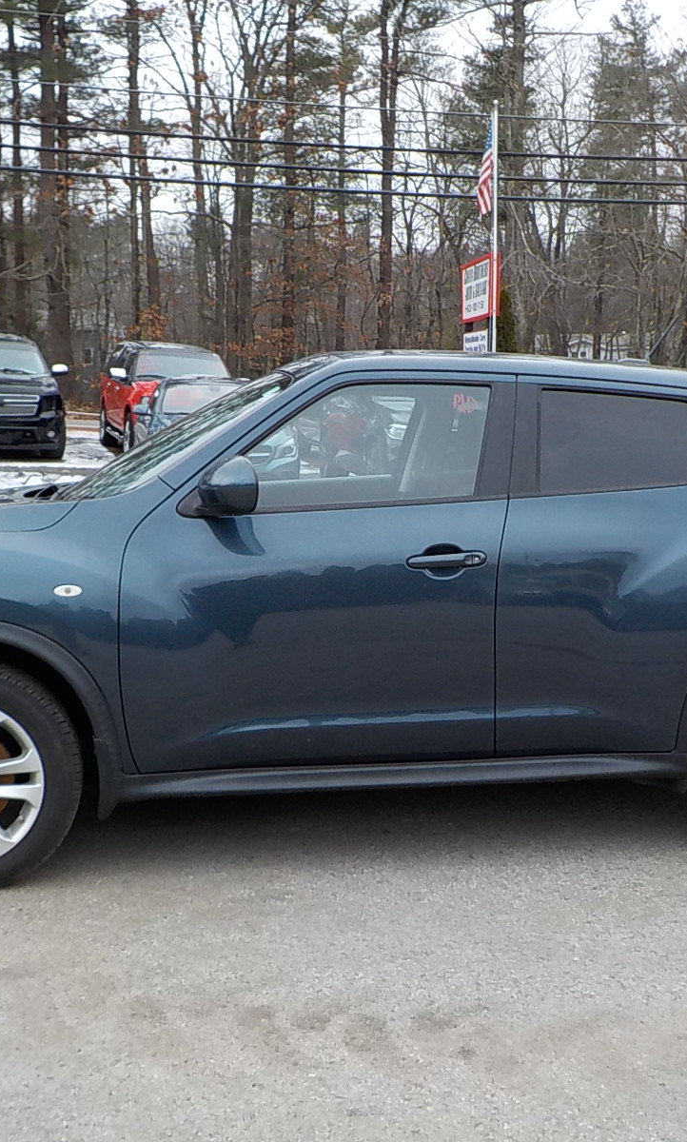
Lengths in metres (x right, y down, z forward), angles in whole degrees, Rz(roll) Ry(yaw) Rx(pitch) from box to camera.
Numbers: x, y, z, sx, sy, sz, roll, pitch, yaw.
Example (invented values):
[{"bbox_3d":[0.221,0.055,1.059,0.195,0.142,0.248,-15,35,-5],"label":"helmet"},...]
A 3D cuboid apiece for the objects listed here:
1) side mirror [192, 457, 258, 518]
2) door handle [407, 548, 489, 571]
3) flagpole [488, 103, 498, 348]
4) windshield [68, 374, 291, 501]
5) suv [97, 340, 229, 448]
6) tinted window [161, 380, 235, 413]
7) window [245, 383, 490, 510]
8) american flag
[{"bbox_3d":[-0.320,-0.231,3.612,0.175,0.165,0.240,-1,6,-8],"label":"side mirror"},{"bbox_3d":[0.295,-0.035,3.780,0.235,0.060,0.055,-1,6,-8],"label":"door handle"},{"bbox_3d":[2.750,-5.460,24.150,0.080,6.100,0.080,0,6,0],"label":"flagpole"},{"bbox_3d":[-0.597,-0.439,4.487,0.860,0.130,1.360,-33,9,-3],"label":"windshield"},{"bbox_3d":[-3.030,-3.070,22.800,1.930,1.850,4.920,-2,8,-17],"label":"suv"},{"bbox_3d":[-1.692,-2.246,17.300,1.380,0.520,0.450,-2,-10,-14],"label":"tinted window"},{"bbox_3d":[0.042,-0.367,3.875,0.800,0.400,0.050,-1,-19,-8],"label":"window"},{"bbox_3d":[2.585,-7.293,23.900,0.360,1.700,0.250,0,6,0],"label":"american flag"}]

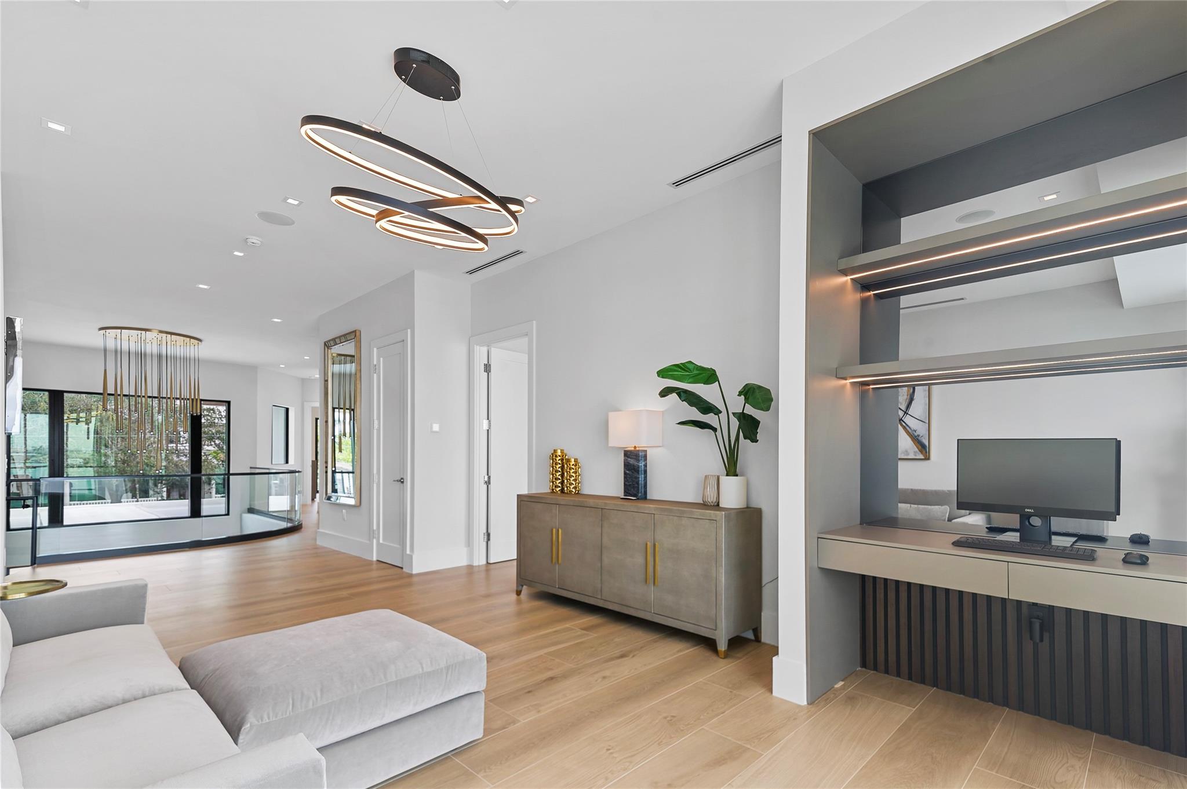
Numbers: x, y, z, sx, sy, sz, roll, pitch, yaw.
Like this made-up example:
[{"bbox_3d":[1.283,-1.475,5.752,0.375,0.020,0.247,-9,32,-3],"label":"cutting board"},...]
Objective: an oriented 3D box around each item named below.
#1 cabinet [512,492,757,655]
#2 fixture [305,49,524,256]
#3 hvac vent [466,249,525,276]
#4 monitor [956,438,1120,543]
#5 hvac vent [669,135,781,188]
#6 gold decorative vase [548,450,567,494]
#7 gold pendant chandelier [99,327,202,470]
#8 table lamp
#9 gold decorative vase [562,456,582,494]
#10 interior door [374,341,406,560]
[{"bbox_3d":[0.220,1.229,3.971,0.440,0.866,1.990,3,-4,-44],"label":"cabinet"},{"bbox_3d":[-0.788,-1.172,2.536,1.100,0.790,0.420,3,-4,-44],"label":"fixture"},{"bbox_3d":[-0.985,-1.290,5.198,0.100,0.030,0.974,3,-4,-44],"label":"hvac vent"},{"bbox_3d":[1.925,0.433,2.325,0.540,0.465,0.180,-3,-4,44],"label":"monitor"},{"bbox_3d":[0.912,-1.487,3.303,0.100,0.030,1.050,3,-4,-44],"label":"hvac vent"},{"bbox_3d":[-0.308,0.659,4.550,0.160,0.385,0.160,0,-3,0],"label":"gold decorative vase"},{"bbox_3d":[-7.105,0.141,8.450,1.260,2.190,1.220,3,-4,-44],"label":"gold pendant chandelier"},{"bbox_3d":[0.319,0.455,3.980,0.210,0.670,0.370,3,-4,-44],"label":"table lamp"},{"bbox_3d":[-0.178,0.685,4.460,0.165,0.310,0.165,0,-3,0],"label":"gold decorative vase"},{"bbox_3d":[-2.183,0.637,5.702,0.045,2.390,0.620,3,-4,-44],"label":"interior door"}]

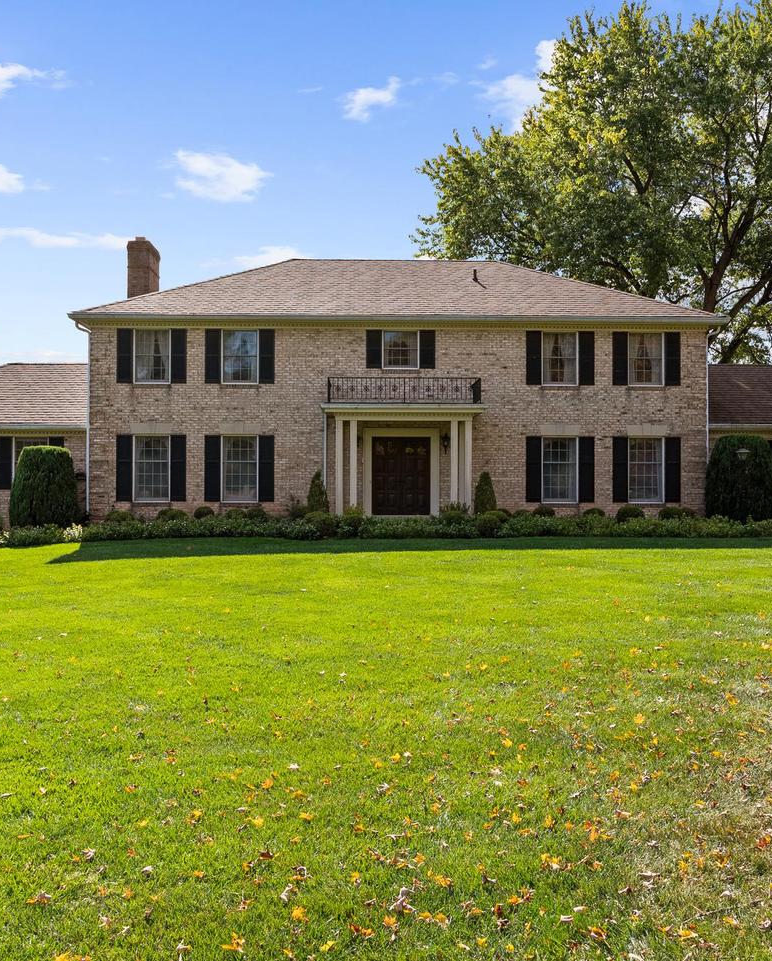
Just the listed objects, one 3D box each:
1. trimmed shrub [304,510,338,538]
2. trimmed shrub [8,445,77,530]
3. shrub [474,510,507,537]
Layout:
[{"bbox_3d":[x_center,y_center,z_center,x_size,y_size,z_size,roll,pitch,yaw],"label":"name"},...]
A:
[{"bbox_3d":[-1.409,0.959,21.100,0.750,0.600,0.730,0,0,-1],"label":"trimmed shrub"},{"bbox_3d":[-8.577,0.177,24.000,1.680,2.070,1.650,0,0,-1],"label":"trimmed shrub"},{"bbox_3d":[2.310,0.964,21.200,0.720,0.600,0.720,0,0,-1],"label":"shrub"}]

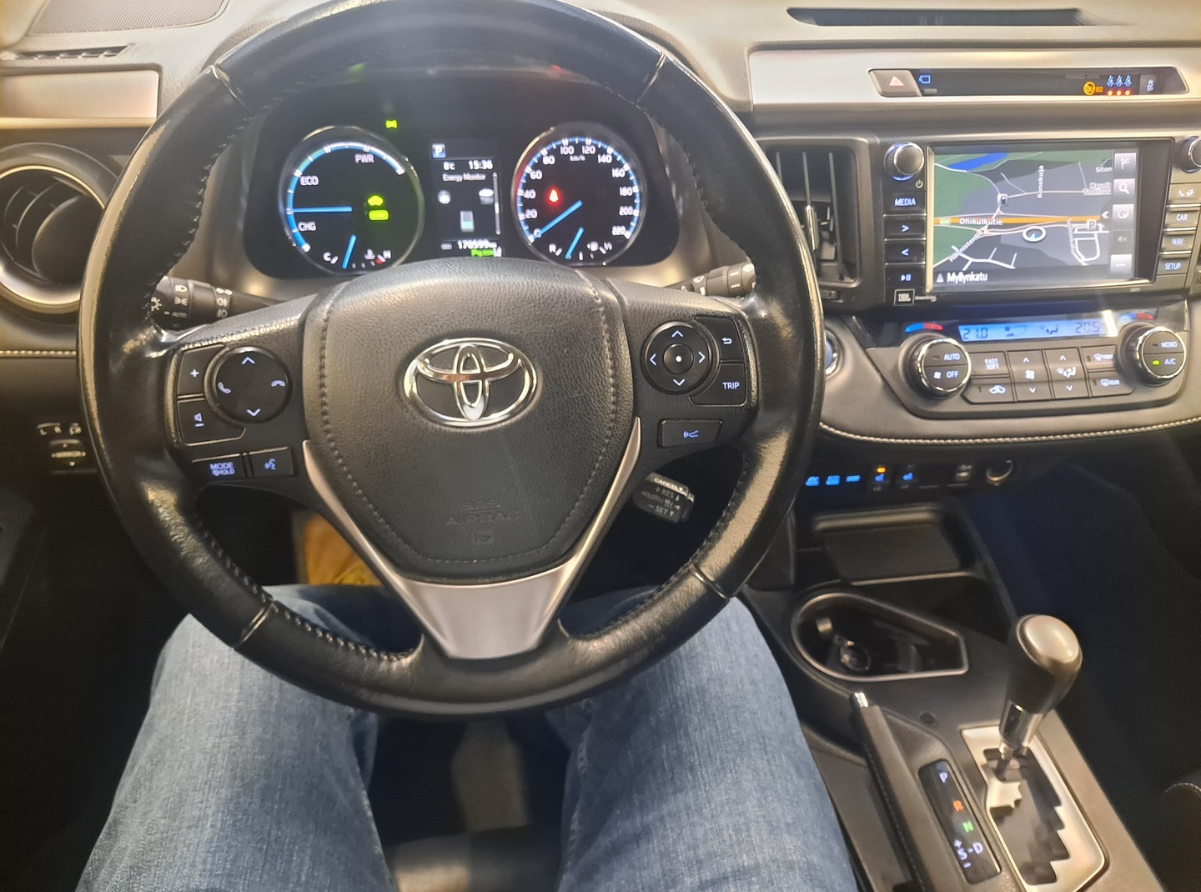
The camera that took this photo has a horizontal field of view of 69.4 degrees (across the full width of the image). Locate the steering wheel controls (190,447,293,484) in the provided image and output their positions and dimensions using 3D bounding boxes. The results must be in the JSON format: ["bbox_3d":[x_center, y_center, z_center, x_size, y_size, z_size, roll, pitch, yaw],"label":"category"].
[{"bbox_3d":[-0.178,0.010,0.433,0.049,0.015,0.010,-4,11,-9],"label":"steering wheel controls"}]

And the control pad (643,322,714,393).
[{"bbox_3d":[0.041,-0.047,0.461,0.037,0.037,0.010,-4,11,-9],"label":"control pad"}]

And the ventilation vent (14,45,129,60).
[{"bbox_3d":[-0.336,-0.249,0.550,0.071,0.010,0.018,-4,35,-8],"label":"ventilation vent"}]

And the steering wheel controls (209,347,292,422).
[{"bbox_3d":[-0.172,-0.030,0.426,0.037,0.036,0.010,-4,11,-9],"label":"steering wheel controls"}]

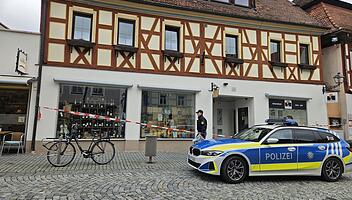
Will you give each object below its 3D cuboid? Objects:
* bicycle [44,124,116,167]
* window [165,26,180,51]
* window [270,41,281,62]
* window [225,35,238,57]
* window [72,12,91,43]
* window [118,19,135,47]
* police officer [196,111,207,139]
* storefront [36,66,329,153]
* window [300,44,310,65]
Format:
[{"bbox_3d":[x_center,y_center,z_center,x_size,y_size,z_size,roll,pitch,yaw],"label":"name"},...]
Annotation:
[{"bbox_3d":[-2.601,1.320,6.623,1.820,1.080,0.580,5,-9,-33],"label":"bicycle"},{"bbox_3d":[-0.171,-2.735,10.432,0.730,1.210,0.160,2,-6,-18],"label":"window"},{"bbox_3d":[5.623,-2.729,13.165,0.655,1.272,0.120,3,-8,-16],"label":"window"},{"bbox_3d":[2.713,-2.601,11.352,0.730,1.190,0.160,2,-6,-18],"label":"window"},{"bbox_3d":[-3.724,-2.903,9.299,0.745,1.220,0.160,2,-6,-18],"label":"window"},{"bbox_3d":[-2.289,-3.145,10.904,0.753,1.317,0.120,3,-8,-16],"label":"window"},{"bbox_3d":[1.027,1.342,9.306,0.420,1.850,0.500,2,-6,-11],"label":"police officer"},{"bbox_3d":[1.608,0.688,10.797,13.980,3.410,0.600,2,-6,-18],"label":"storefront"},{"bbox_3d":[7.605,-2.657,13.735,0.678,1.236,0.120,3,-8,-16],"label":"window"}]

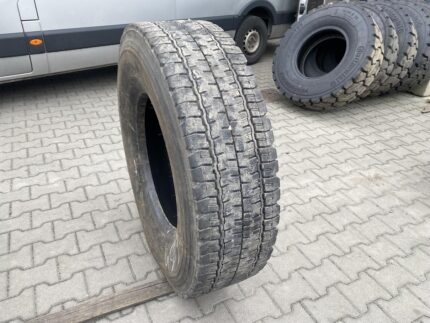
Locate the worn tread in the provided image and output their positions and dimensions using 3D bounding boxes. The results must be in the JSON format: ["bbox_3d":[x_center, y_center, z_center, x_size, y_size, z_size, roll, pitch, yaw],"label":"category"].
[{"bbox_3d":[-0.147,-0.011,1.340,0.310,1.060,1.060,-12,33,-23],"label":"worn tread"}]

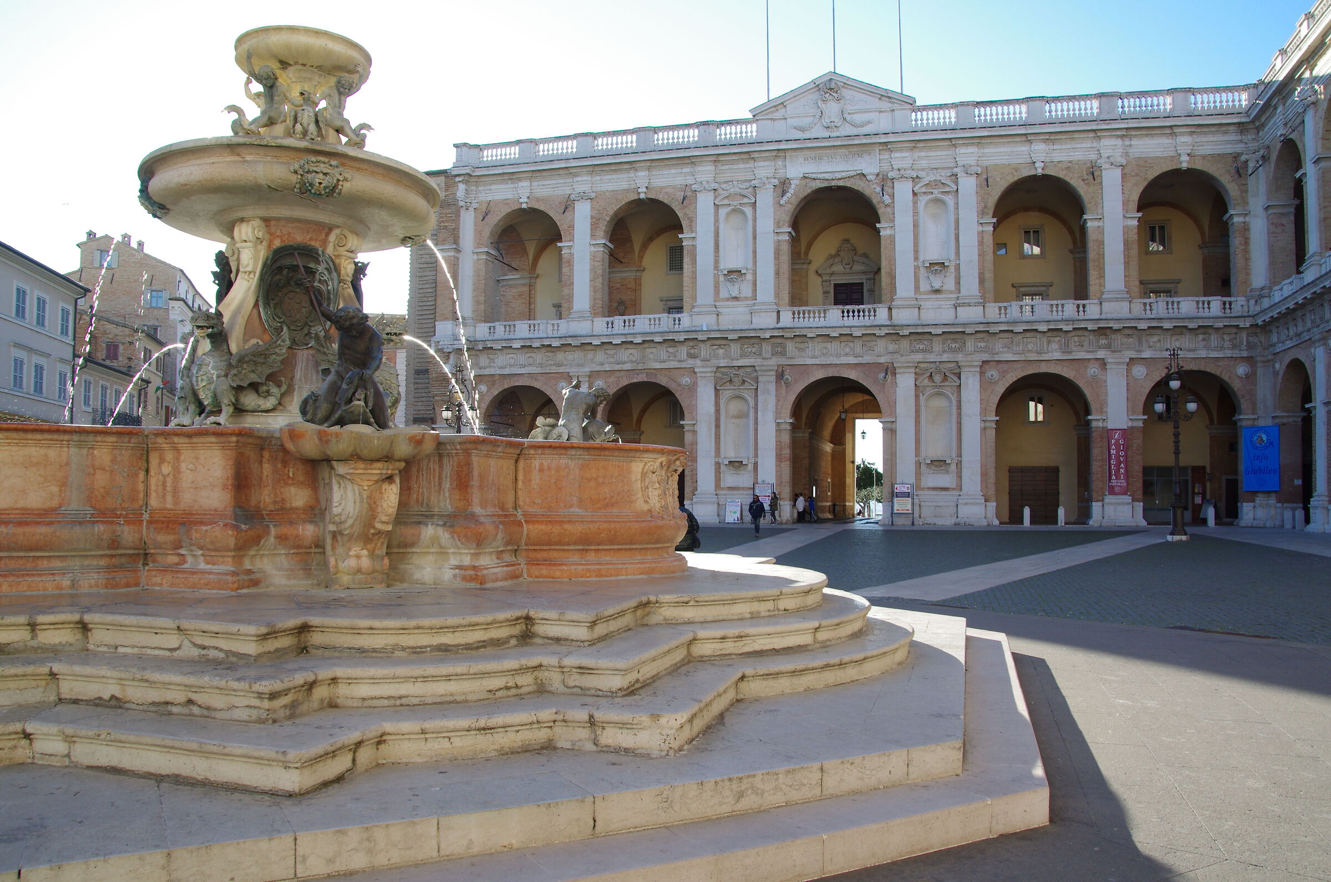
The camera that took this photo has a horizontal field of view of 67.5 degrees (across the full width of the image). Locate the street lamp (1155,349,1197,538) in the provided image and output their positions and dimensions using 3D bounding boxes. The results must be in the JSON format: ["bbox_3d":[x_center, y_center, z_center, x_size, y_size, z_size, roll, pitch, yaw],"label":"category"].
[{"bbox_3d":[18.191,0.148,35.500,1.580,6.857,0.850,0,-3,14],"label":"street lamp"}]

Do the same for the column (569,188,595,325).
[{"bbox_3d":[-4.627,-10.232,55.487,1.193,7.318,0.750,0,-3,14],"label":"column"}]

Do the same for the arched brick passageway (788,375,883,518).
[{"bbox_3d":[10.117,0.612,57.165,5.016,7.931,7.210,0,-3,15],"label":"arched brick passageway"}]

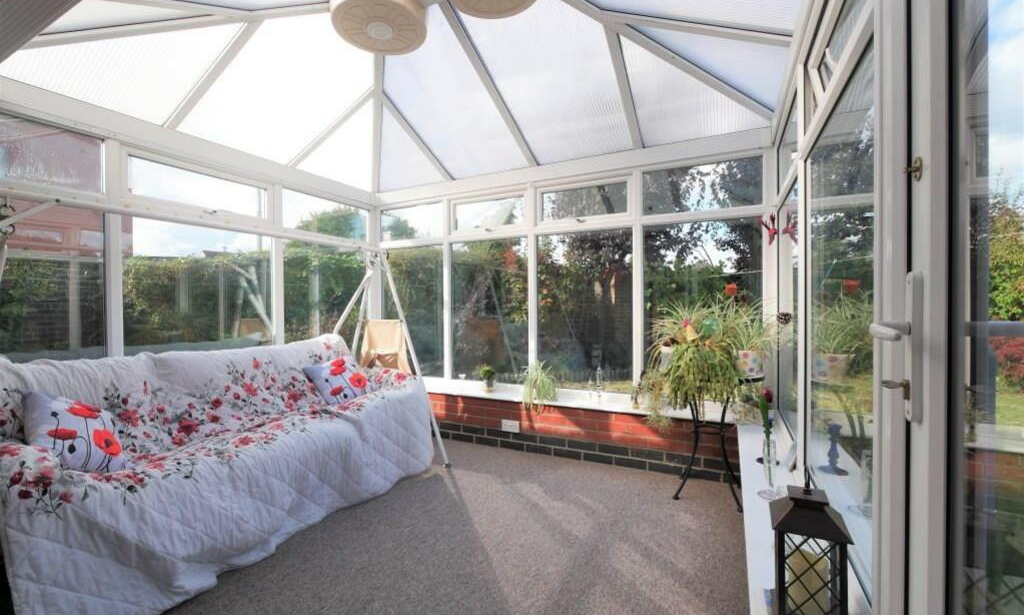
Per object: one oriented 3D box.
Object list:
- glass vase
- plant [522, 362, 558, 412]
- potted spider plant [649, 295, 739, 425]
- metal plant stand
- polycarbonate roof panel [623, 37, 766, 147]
[{"bbox_3d":[0.976,0.600,1.561,0.100,0.215,0.100,0,0,25],"label":"glass vase"},{"bbox_3d":[0.214,0.593,3.110,0.265,0.365,0.260,0,0,0],"label":"plant"},{"bbox_3d":[1.026,0.292,2.330,0.480,0.660,0.440,0,0,25],"label":"potted spider plant"},{"bbox_3d":[1.177,0.749,2.456,0.550,0.720,0.540,0,0,25],"label":"metal plant stand"},{"bbox_3d":[1.105,-1.301,2.413,0.805,0.035,0.895,0,-22,25],"label":"polycarbonate roof panel"}]

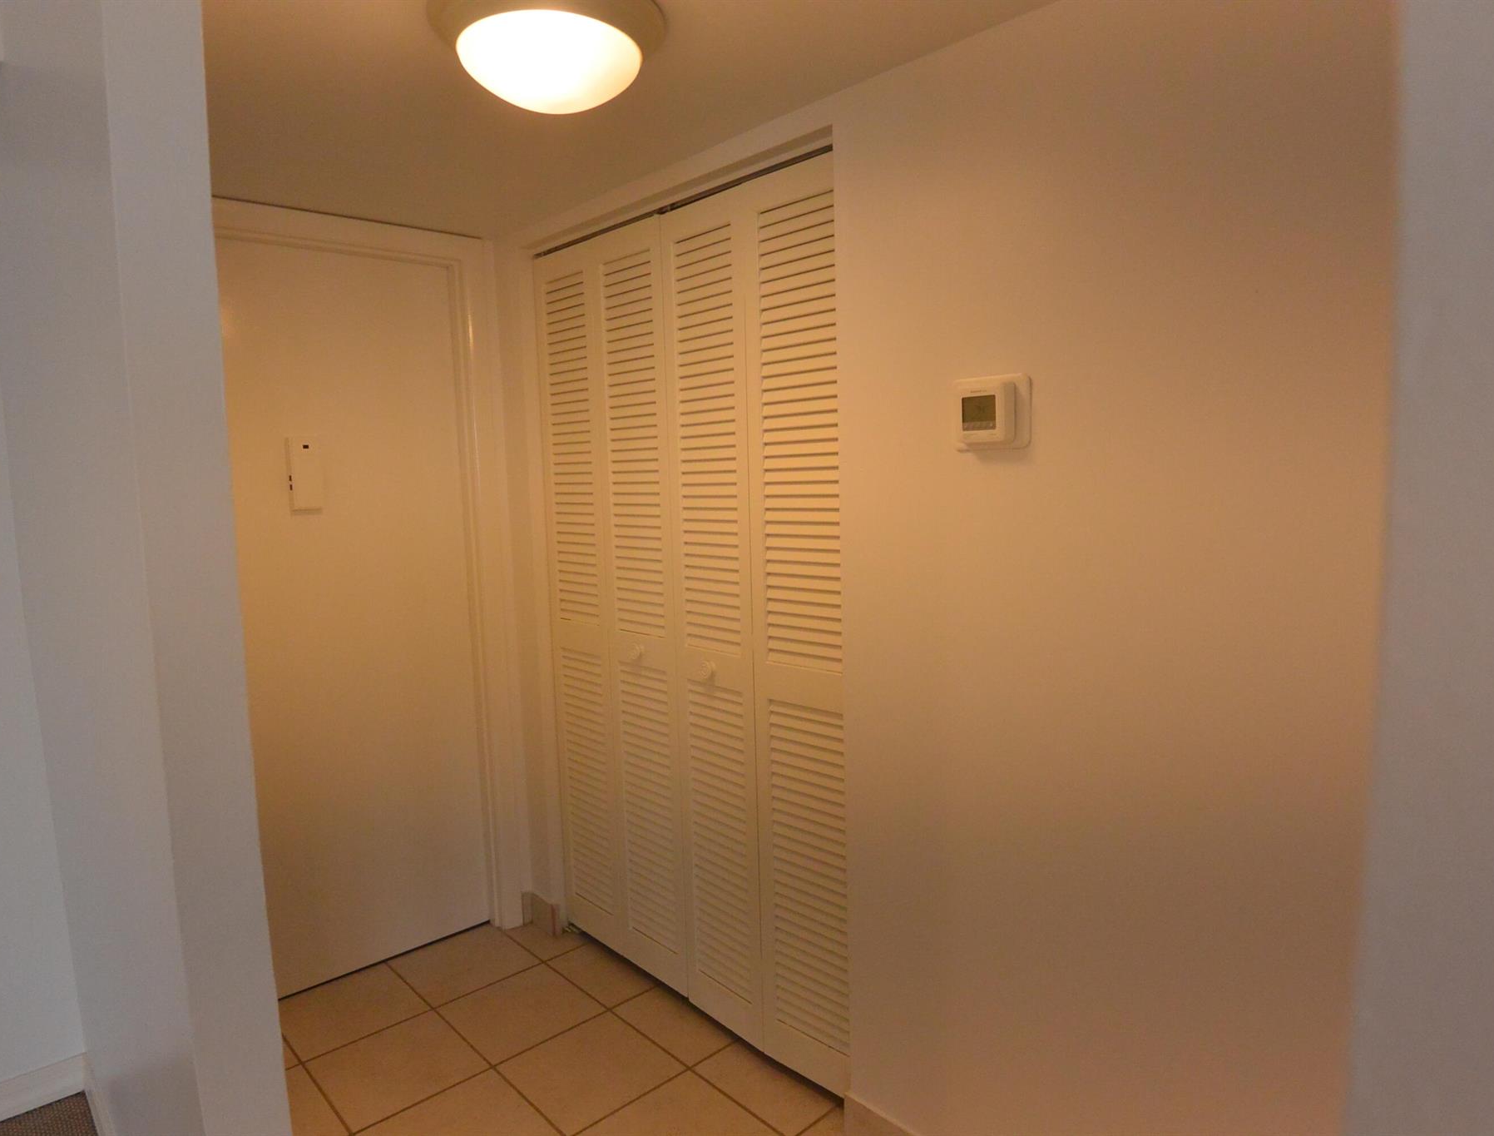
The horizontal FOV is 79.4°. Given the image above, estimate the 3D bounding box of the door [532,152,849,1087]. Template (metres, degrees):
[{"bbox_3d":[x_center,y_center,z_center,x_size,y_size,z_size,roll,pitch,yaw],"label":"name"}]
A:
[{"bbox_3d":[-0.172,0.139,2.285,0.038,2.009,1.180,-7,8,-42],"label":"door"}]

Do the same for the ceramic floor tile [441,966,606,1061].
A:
[{"bbox_3d":[-0.604,1.190,2.409,0.328,0.010,0.328,-7,8,-42],"label":"ceramic floor tile"}]

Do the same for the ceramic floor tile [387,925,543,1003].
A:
[{"bbox_3d":[-0.831,1.170,2.656,0.328,0.010,0.328,-7,8,-42],"label":"ceramic floor tile"}]

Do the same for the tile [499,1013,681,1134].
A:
[{"bbox_3d":[-0.374,1.209,2.167,0.328,0.010,0.328,-7,8,-42],"label":"tile"}]

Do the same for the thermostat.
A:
[{"bbox_3d":[0.402,-0.260,1.507,0.030,0.121,0.149,-7,8,-42],"label":"thermostat"}]

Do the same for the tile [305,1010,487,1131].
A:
[{"bbox_3d":[-0.851,1.219,2.192,0.328,0.010,0.328,-7,8,-42],"label":"tile"}]

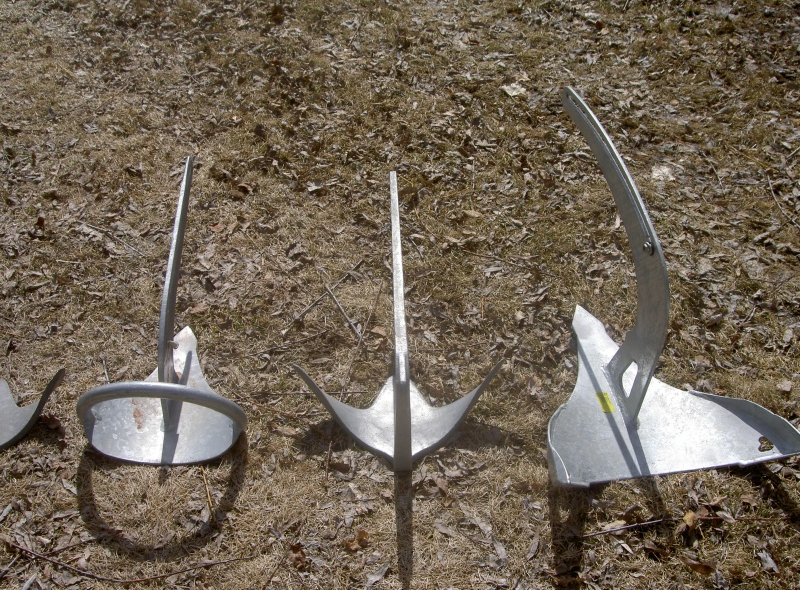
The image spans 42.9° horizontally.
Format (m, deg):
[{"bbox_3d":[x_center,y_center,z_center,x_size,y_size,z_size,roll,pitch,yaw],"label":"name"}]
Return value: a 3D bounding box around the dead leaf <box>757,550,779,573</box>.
[{"bbox_3d":[0.658,0.477,1.820,0.019,0.012,0.046,-16,43,-17],"label":"dead leaf"}]

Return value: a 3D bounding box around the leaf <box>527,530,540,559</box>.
[{"bbox_3d":[0.243,0.453,1.847,0.016,0.012,0.059,13,43,14],"label":"leaf"}]

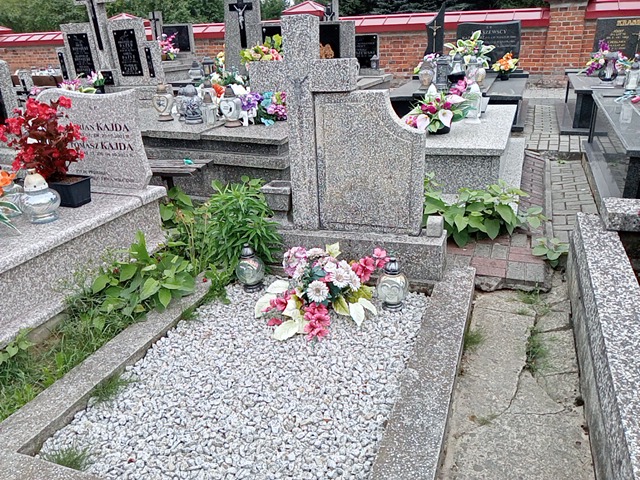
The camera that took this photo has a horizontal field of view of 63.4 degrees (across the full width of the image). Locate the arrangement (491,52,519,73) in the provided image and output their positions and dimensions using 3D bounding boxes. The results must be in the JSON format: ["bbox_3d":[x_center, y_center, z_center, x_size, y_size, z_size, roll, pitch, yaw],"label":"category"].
[{"bbox_3d":[2.820,-2.693,7.862,0.380,0.300,0.320,5,24,17],"label":"arrangement"}]

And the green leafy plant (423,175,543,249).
[{"bbox_3d":[1.076,-0.210,3.448,0.820,0.350,0.500,6,24,20],"label":"green leafy plant"}]

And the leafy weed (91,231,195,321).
[{"bbox_3d":[-0.866,0.171,2.563,0.460,0.340,0.380,6,24,19],"label":"leafy weed"}]

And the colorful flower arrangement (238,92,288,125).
[{"bbox_3d":[-0.474,-1.114,4.421,0.440,0.270,0.300,6,24,20],"label":"colorful flower arrangement"}]

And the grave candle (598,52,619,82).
[{"bbox_3d":[3.522,-2.106,6.320,0.220,0.340,0.220,6,25,19],"label":"grave candle"}]

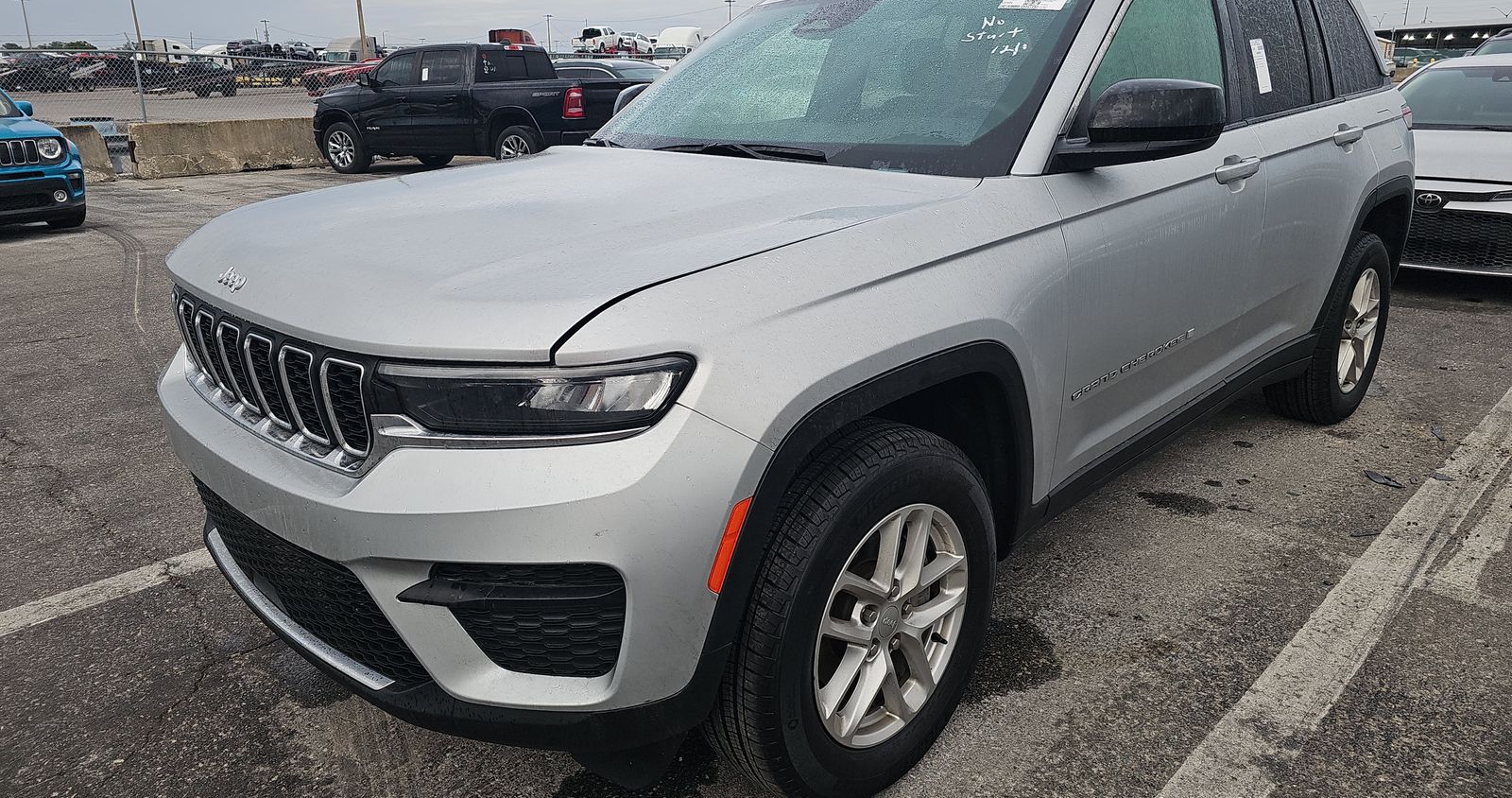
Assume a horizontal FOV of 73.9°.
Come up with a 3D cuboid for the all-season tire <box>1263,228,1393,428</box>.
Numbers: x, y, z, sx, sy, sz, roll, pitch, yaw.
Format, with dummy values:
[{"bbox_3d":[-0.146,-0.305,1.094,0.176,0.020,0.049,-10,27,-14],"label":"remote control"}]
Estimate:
[{"bbox_3d":[2.291,-0.298,4.022,0.775,0.775,0.270,-19,25,-42],"label":"all-season tire"}]

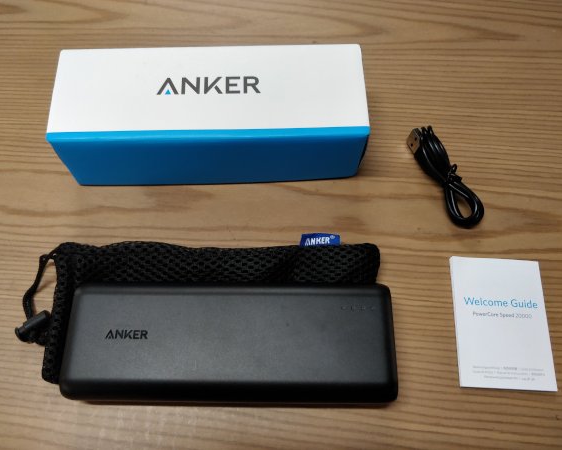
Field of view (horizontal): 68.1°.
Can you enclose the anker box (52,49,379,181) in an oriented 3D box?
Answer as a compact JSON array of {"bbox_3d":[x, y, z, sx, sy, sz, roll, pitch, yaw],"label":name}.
[{"bbox_3d":[-0.040,-0.068,0.261,0.178,0.051,0.063,-1,67,-1],"label":"anker box"}]

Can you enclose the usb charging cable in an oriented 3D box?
[{"bbox_3d":[0.106,-0.032,0.267,0.023,0.015,0.074,-21,69,-9],"label":"usb charging cable"}]

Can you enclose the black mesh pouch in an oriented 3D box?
[{"bbox_3d":[-0.044,0.046,0.234,0.207,0.012,0.079,0,67,-1],"label":"black mesh pouch"}]

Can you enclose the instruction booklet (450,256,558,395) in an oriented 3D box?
[{"bbox_3d":[0.126,0.055,0.237,0.052,0.003,0.073,4,67,1],"label":"instruction booklet"}]

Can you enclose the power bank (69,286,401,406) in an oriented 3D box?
[{"bbox_3d":[-0.025,0.062,0.218,0.166,0.022,0.058,0,67,-1],"label":"power bank"}]

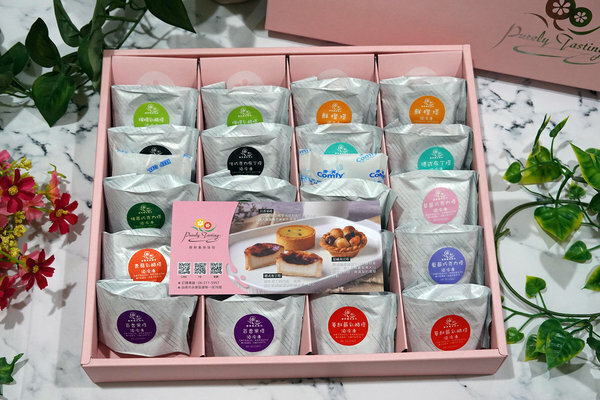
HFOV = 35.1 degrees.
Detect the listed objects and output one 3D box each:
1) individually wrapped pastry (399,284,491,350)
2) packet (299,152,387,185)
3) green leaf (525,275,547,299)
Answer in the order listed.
[{"bbox_3d":[0.146,0.126,0.963,0.091,0.082,0.038,-1,23,-1],"label":"individually wrapped pastry"},{"bbox_3d":[0.045,-0.022,1.002,0.094,0.011,0.054,-1,105,-1],"label":"packet"},{"bbox_3d":[0.241,0.087,0.980,0.025,0.006,0.022,-34,70,-15],"label":"green leaf"}]

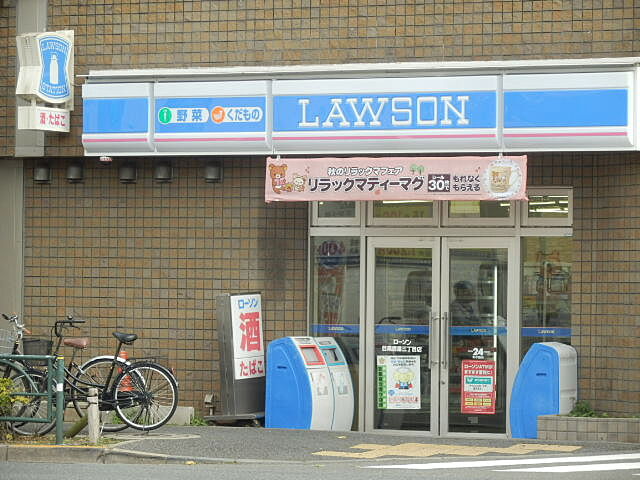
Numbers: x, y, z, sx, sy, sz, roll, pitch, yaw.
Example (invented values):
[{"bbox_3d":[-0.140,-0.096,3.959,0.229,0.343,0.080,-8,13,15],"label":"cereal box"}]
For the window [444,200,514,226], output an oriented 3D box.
[{"bbox_3d":[1.521,-0.314,35.075,0.787,0.369,0.081,0,-1,30],"label":"window"}]

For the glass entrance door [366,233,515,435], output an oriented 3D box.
[{"bbox_3d":[1.251,0.997,38.123,1.730,2.061,0.090,0,-1,28],"label":"glass entrance door"}]

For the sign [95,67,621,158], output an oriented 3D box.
[{"bbox_3d":[0.361,-1.272,37.314,6.328,0.812,0.340,0,-1,28],"label":"sign"}]

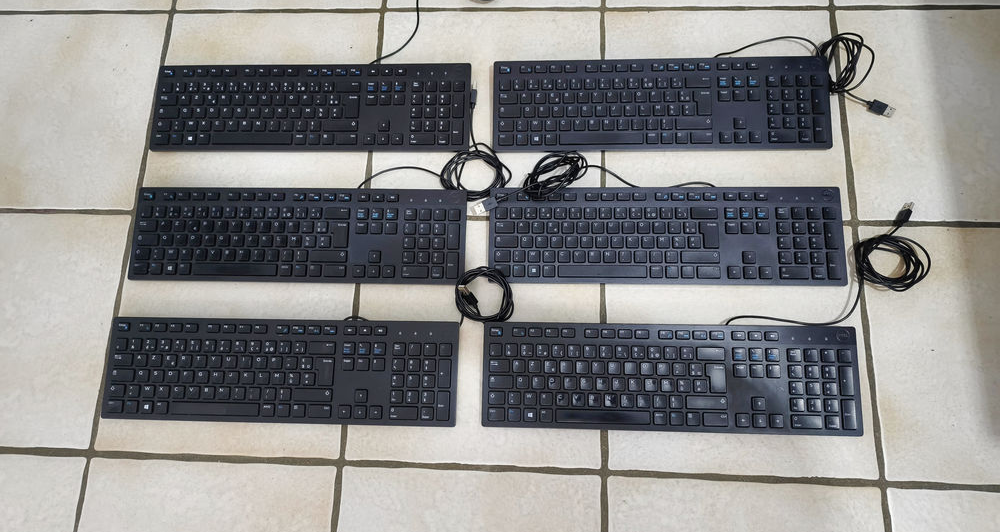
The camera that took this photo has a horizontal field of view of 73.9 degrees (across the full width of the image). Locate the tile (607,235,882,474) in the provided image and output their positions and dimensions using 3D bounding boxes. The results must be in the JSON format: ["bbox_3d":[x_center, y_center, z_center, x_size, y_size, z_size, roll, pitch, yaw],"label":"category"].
[{"bbox_3d":[0.287,0.096,0.815,0.307,0.010,0.305,1,75,4],"label":"tile"}]

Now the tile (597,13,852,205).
[{"bbox_3d":[0.299,-0.209,0.899,0.309,0.010,0.309,1,75,4],"label":"tile"}]

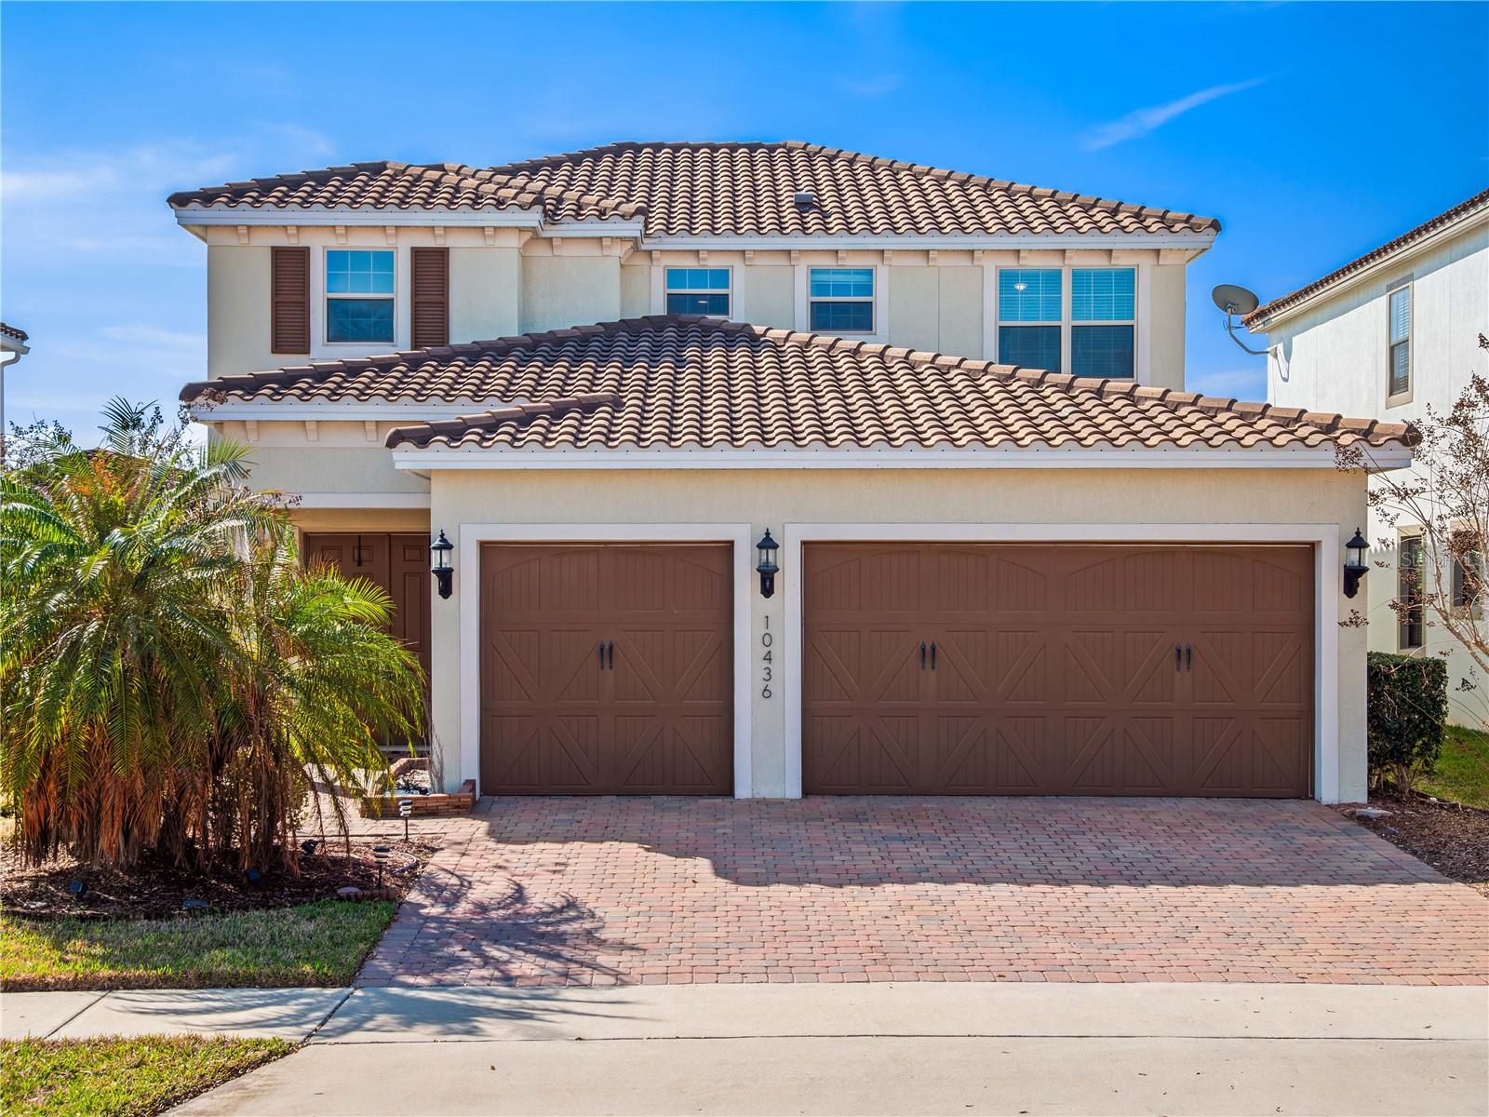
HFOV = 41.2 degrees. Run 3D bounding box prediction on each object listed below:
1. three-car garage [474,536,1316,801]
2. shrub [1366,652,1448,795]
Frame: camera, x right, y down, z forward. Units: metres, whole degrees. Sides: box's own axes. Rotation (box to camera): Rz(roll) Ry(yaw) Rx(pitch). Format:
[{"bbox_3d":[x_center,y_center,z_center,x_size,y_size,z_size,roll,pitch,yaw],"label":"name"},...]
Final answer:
[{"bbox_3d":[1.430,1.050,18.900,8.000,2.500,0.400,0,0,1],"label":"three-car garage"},{"bbox_3d":[6.480,1.655,19.500,0.900,1.380,1.000,0,0,1],"label":"shrub"}]

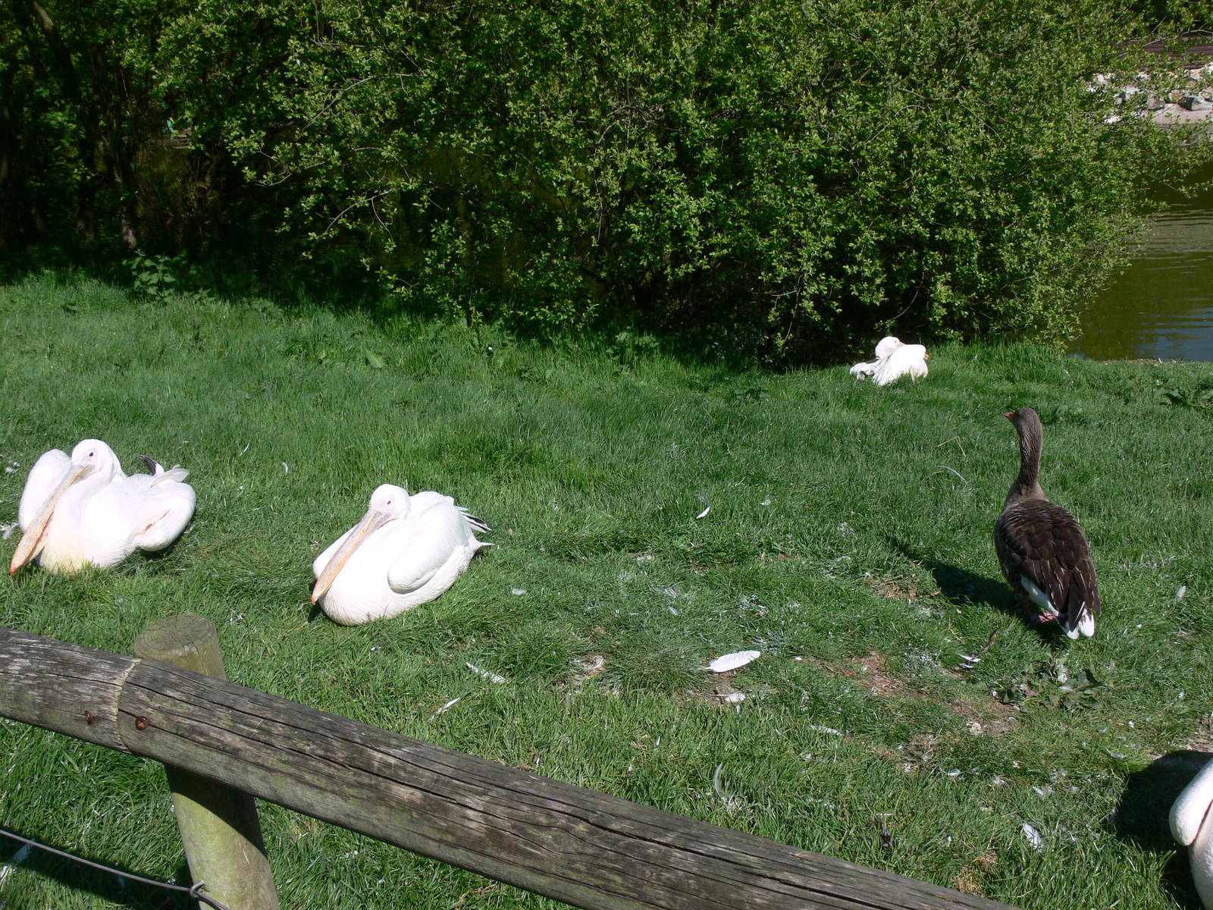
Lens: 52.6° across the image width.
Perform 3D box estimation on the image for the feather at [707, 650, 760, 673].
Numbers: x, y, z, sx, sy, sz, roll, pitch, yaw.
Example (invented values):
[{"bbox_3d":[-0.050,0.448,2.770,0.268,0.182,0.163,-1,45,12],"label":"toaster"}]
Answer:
[{"bbox_3d":[0.370,0.596,3.550,0.170,0.025,0.050,-12,22,-28],"label":"feather"}]

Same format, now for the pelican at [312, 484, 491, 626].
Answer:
[{"bbox_3d":[-0.660,0.320,4.000,0.650,0.380,0.380,-18,25,-40],"label":"pelican"}]

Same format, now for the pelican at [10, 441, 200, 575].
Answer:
[{"bbox_3d":[-1.734,0.172,4.250,0.460,0.390,0.660,14,24,37],"label":"pelican"}]

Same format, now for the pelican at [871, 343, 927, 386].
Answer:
[{"bbox_3d":[1.809,-0.584,7.700,0.570,0.320,0.370,-11,21,-25],"label":"pelican"}]

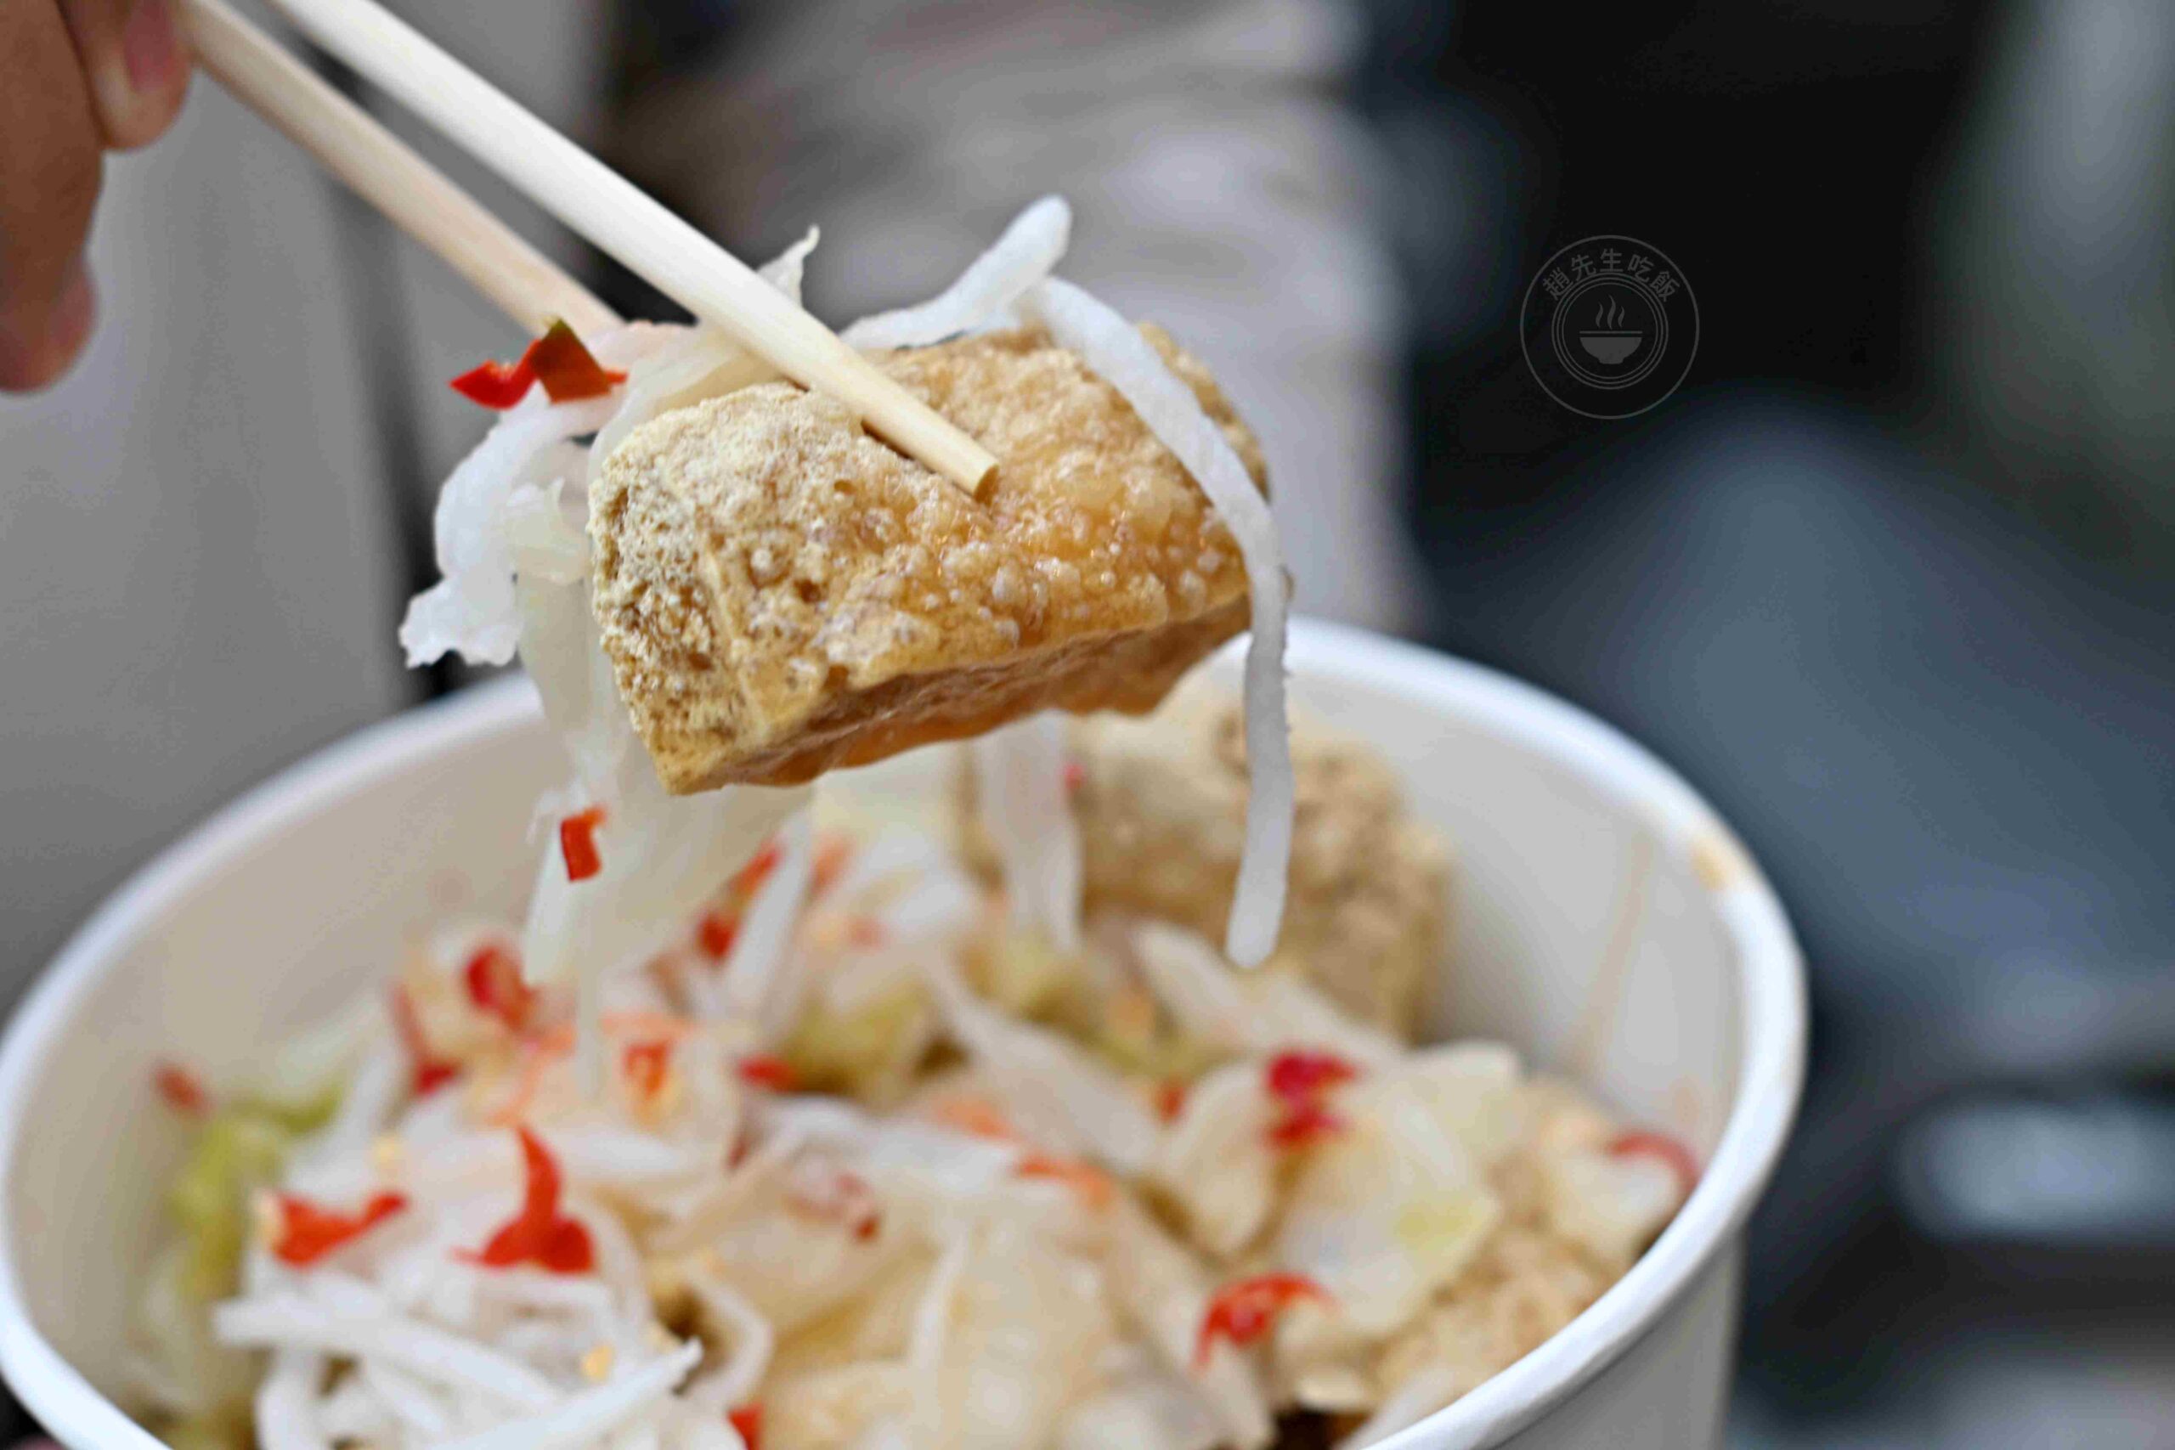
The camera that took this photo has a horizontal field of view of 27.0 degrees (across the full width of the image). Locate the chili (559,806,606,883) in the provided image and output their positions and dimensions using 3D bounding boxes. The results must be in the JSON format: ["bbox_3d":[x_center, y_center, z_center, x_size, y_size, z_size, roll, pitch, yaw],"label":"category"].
[{"bbox_3d":[-0.039,0.009,0.347,0.004,0.006,0.004,-2,26,0],"label":"chili"}]

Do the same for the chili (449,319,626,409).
[{"bbox_3d":[-0.042,-0.028,0.346,0.013,0.006,0.007,-2,26,0],"label":"chili"}]

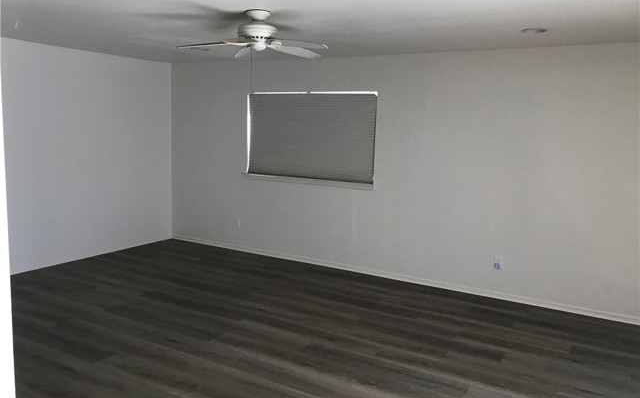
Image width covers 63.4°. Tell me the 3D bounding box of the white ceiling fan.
[{"bbox_3d":[-0.430,-1.201,3.720,1.100,0.285,1.130,6,9,29],"label":"white ceiling fan"}]

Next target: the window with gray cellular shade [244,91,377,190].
[{"bbox_3d":[-0.159,-0.722,6.103,1.810,1.070,0.120,6,9,29],"label":"window with gray cellular shade"}]

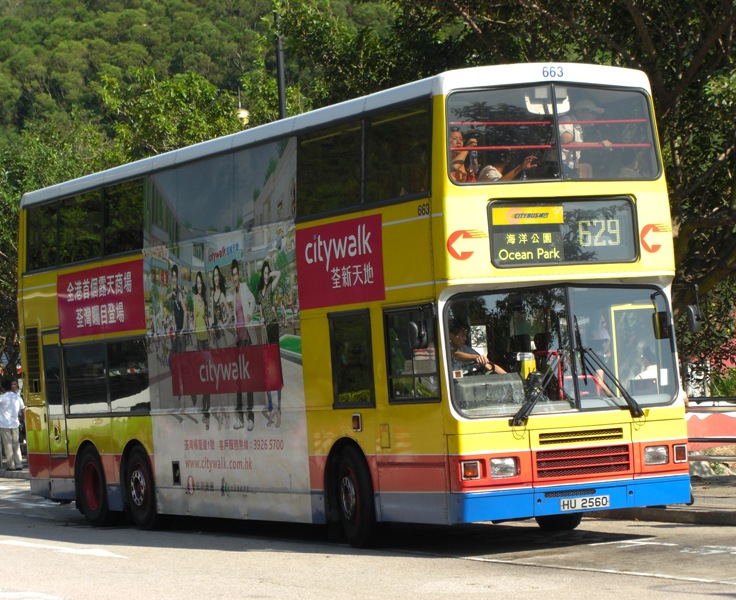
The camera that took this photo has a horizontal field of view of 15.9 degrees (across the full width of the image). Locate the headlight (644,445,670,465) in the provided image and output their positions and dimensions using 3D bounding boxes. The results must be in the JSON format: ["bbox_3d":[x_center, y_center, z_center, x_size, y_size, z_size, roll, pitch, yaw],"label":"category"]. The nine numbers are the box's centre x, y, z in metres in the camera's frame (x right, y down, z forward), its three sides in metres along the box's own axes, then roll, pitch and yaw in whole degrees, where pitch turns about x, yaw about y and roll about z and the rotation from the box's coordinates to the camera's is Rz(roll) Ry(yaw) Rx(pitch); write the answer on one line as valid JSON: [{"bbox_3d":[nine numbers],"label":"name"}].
[{"bbox_3d":[2.618,1.414,24.044,0.248,0.160,0.080,-2,-2,-30],"label":"headlight"}]

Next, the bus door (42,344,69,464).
[{"bbox_3d":[-3.886,1.220,32.885,0.060,1.533,0.682,-3,-2,-25],"label":"bus door"}]

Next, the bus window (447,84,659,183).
[{"bbox_3d":[1.667,-1.496,23.727,2.125,0.857,0.130,-3,-5,-25],"label":"bus window"}]

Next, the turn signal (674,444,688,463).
[{"bbox_3d":[2.854,1.413,24.190,0.166,0.162,0.060,-2,-2,-43],"label":"turn signal"}]

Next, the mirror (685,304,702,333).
[{"bbox_3d":[3.004,0.176,24.204,0.090,0.255,0.170,-5,-2,35],"label":"mirror"}]

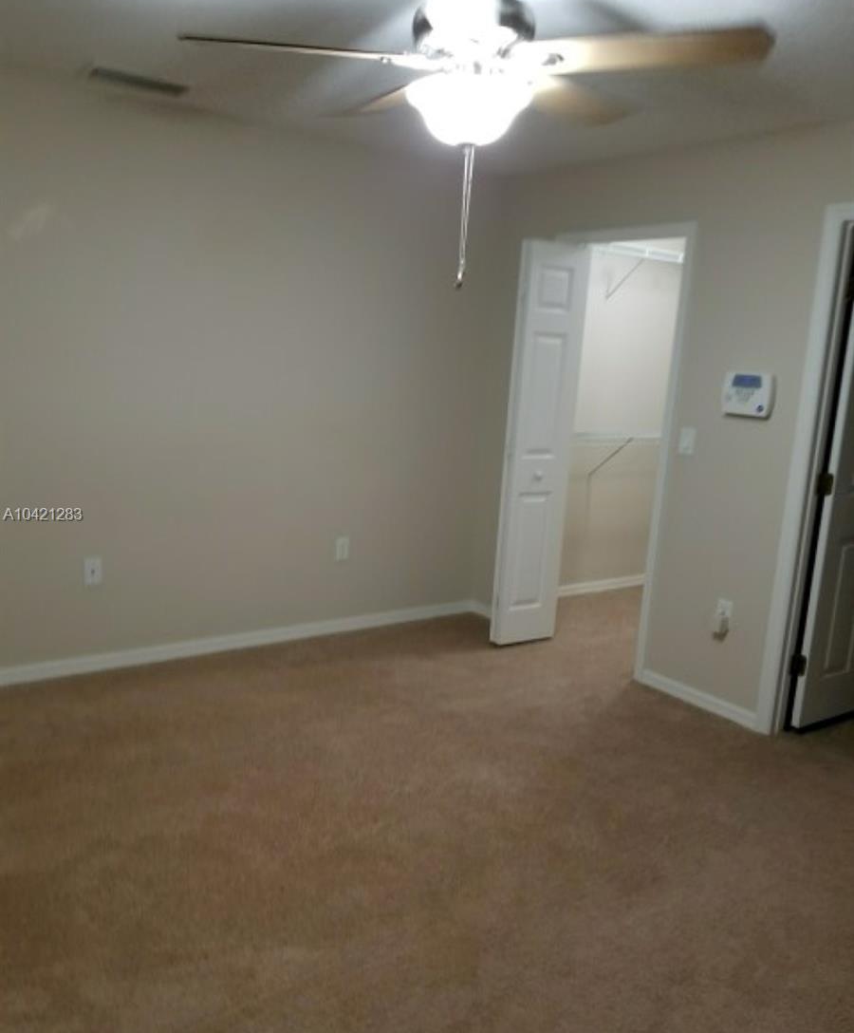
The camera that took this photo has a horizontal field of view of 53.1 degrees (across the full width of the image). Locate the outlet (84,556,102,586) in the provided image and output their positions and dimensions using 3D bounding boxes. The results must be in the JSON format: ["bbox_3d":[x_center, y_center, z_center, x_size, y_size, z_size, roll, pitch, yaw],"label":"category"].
[{"bbox_3d":[-1.440,0.239,3.697,0.070,0.116,0.010,-4,13,-37],"label":"outlet"}]

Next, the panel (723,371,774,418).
[{"bbox_3d":[1.319,-0.495,3.521,0.032,0.161,0.200,-4,13,-37],"label":"panel"}]

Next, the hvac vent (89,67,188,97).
[{"bbox_3d":[-1.095,-1.649,3.265,0.360,0.017,0.143,-4,13,-37],"label":"hvac vent"}]

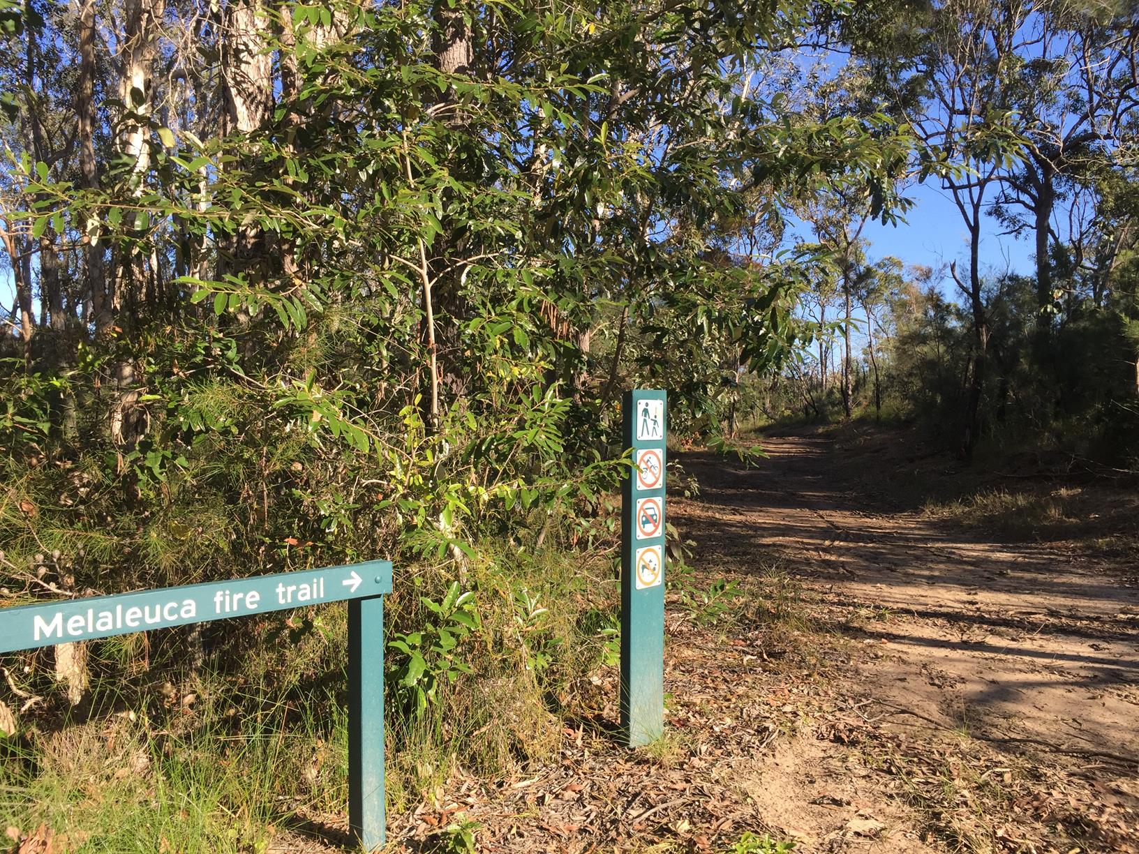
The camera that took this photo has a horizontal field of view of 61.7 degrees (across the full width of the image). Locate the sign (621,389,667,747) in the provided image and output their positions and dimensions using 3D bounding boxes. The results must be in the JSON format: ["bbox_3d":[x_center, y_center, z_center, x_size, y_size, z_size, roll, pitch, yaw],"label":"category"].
[{"bbox_3d":[0.282,0.528,3.641,0.047,1.335,0.199,2,2,45],"label":"sign"}]

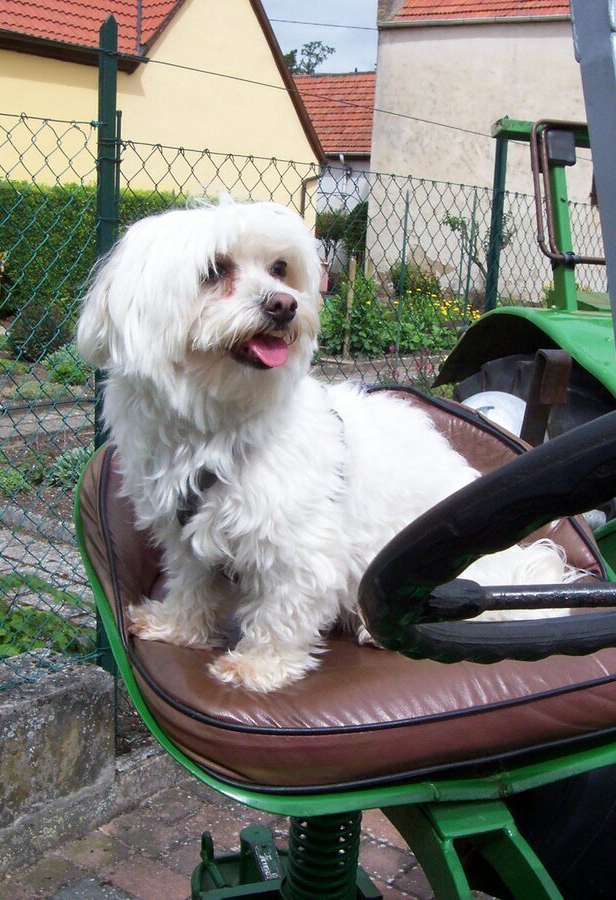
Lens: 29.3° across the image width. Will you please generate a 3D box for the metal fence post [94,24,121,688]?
[{"bbox_3d":[-0.466,-0.204,2.743,0.045,1.546,0.045,10,13,39],"label":"metal fence post"}]

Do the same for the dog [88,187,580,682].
[{"bbox_3d":[0.026,-0.026,1.051,0.395,0.378,0.230,-4,12,-32],"label":"dog"}]

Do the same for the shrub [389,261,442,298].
[{"bbox_3d":[1.642,-2.543,18.000,0.850,0.780,0.800,2,10,0],"label":"shrub"}]

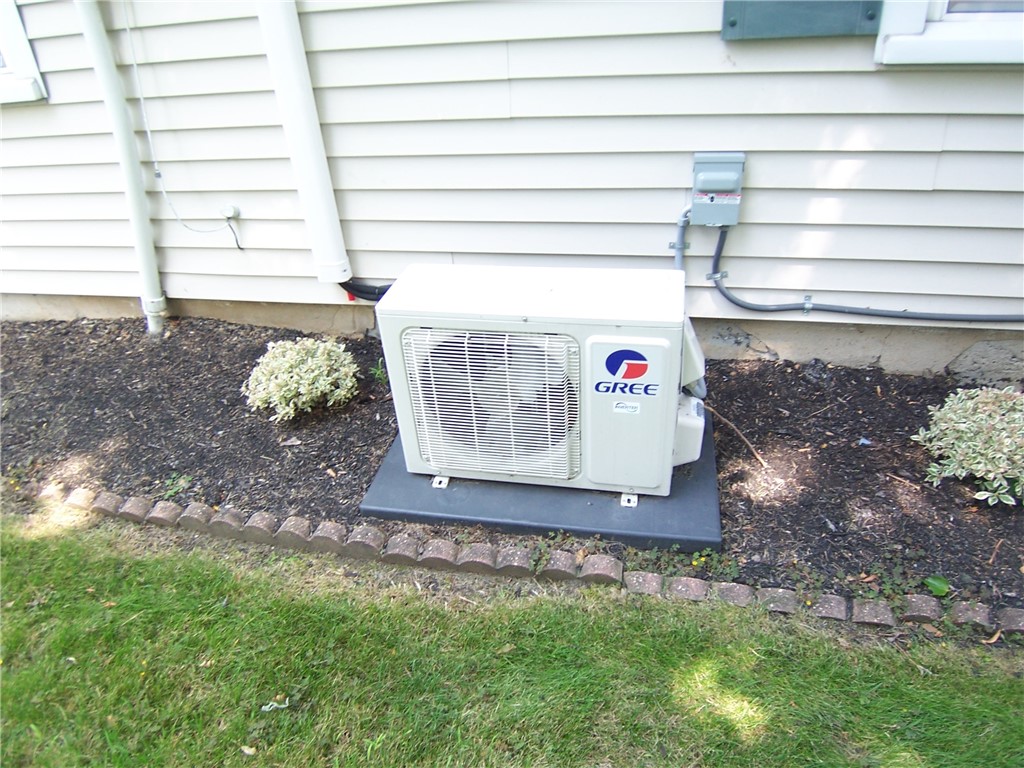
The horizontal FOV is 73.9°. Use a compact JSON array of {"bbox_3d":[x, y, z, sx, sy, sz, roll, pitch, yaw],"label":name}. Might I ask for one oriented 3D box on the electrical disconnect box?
[{"bbox_3d":[0.569,-0.543,1.881,0.130,0.194,0.076,4,35,13],"label":"electrical disconnect box"}]

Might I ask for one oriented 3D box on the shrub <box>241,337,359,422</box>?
[{"bbox_3d":[-0.693,-0.030,2.210,0.382,0.220,0.353,4,35,13],"label":"shrub"}]

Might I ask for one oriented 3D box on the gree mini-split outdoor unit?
[{"bbox_3d":[0.094,-0.007,1.781,0.773,0.527,0.283,4,35,13],"label":"gree mini-split outdoor unit"}]

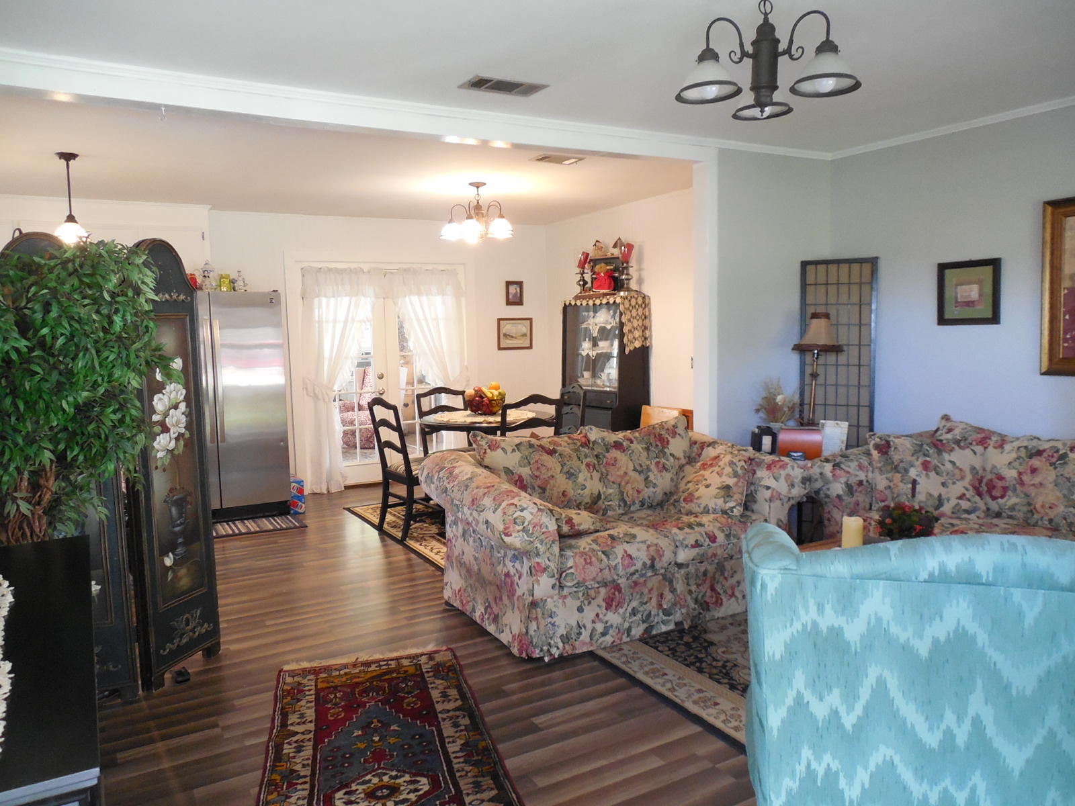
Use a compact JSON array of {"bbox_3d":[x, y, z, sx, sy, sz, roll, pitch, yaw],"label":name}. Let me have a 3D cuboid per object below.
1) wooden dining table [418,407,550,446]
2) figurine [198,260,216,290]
[{"bbox_3d":[-0.356,0.479,5.787,1.020,0.755,1.020,-4,6,-29],"label":"wooden dining table"},{"bbox_3d":[-2.493,-0.950,5.844,0.135,0.250,0.130,-2,6,-7],"label":"figurine"}]

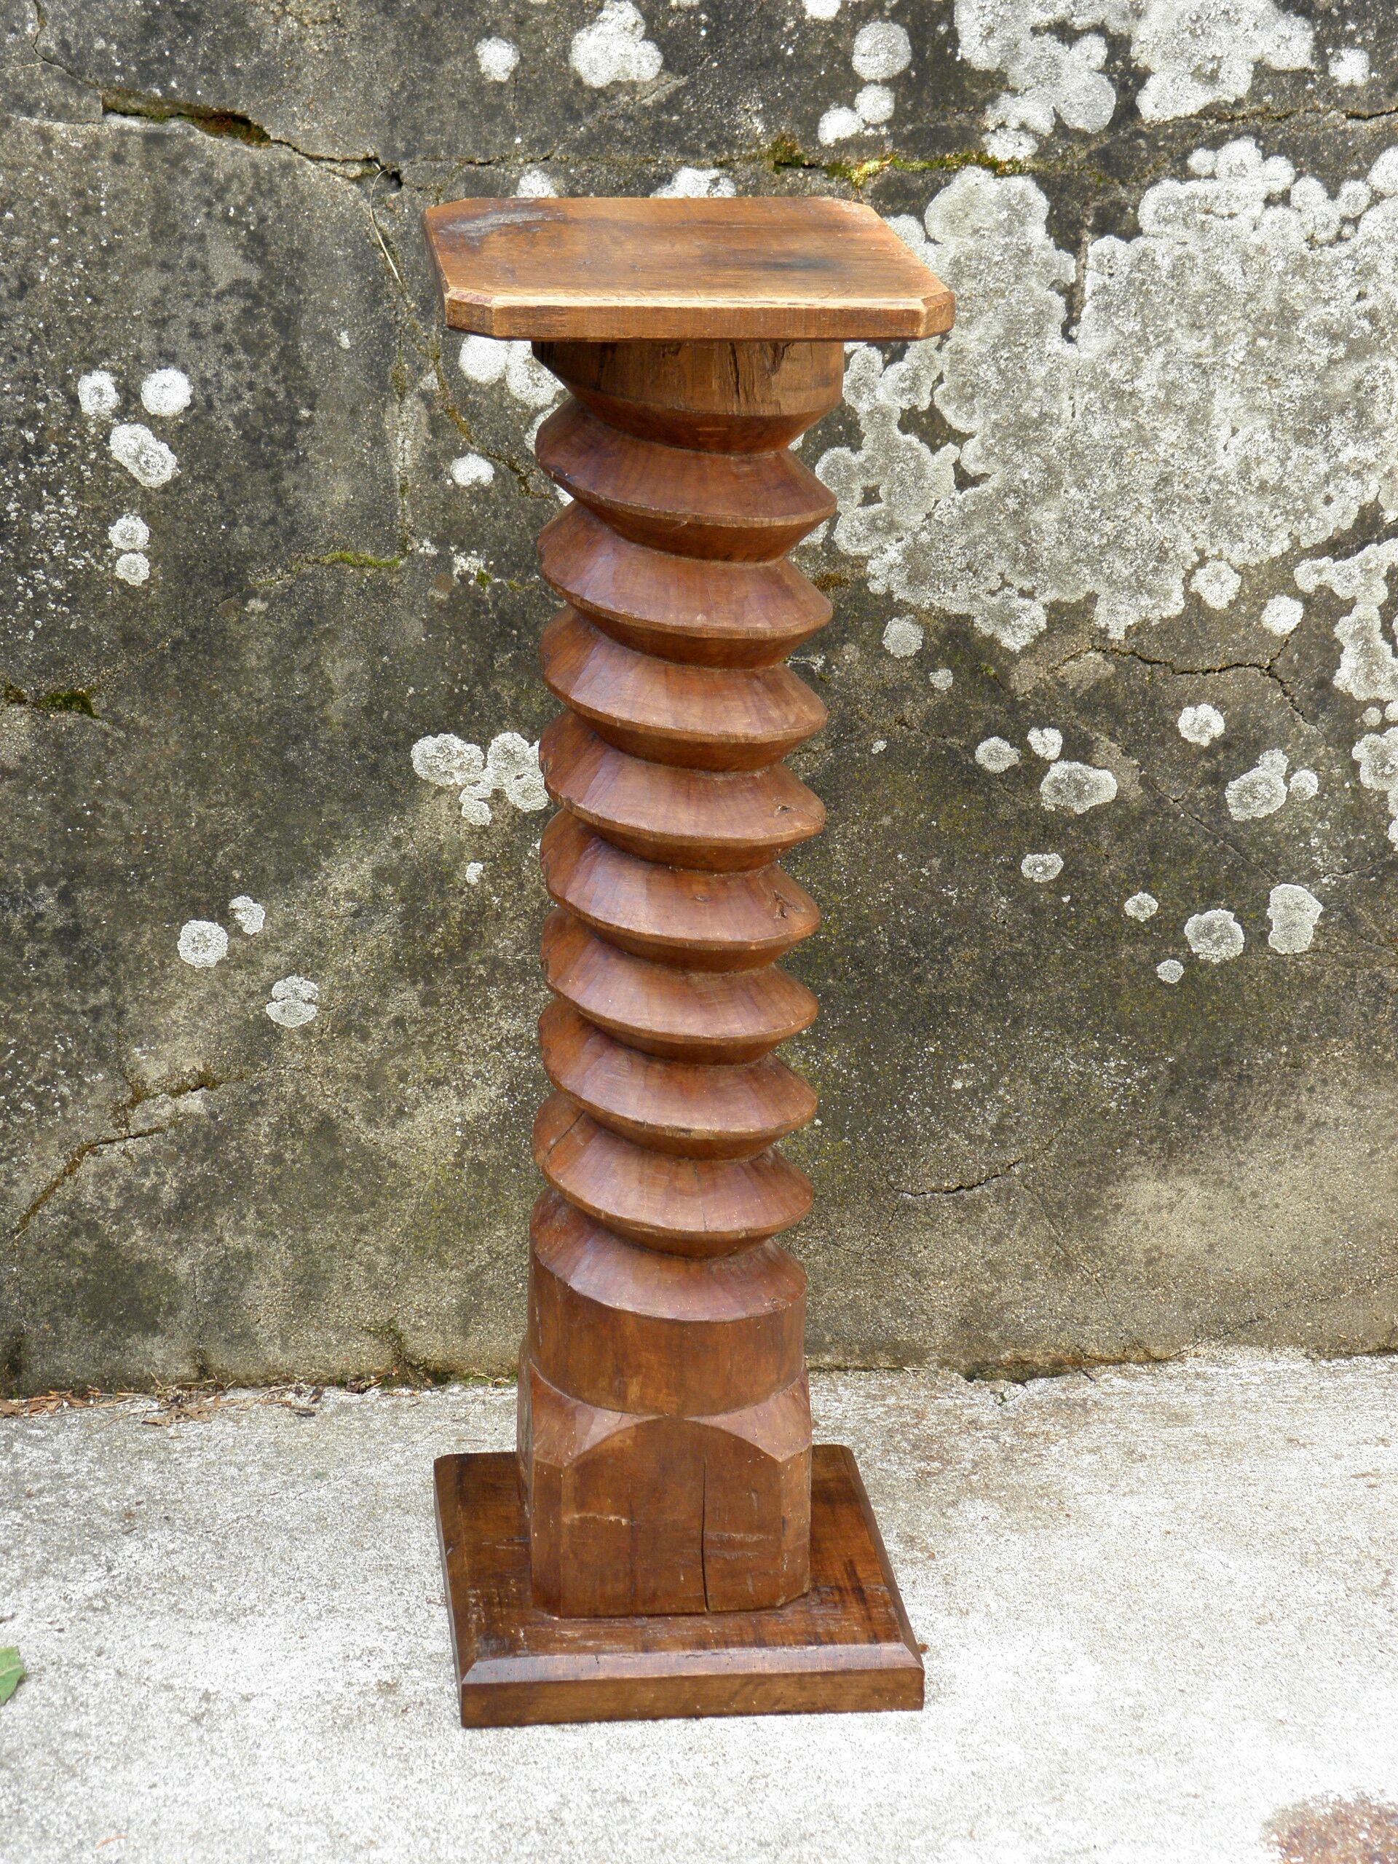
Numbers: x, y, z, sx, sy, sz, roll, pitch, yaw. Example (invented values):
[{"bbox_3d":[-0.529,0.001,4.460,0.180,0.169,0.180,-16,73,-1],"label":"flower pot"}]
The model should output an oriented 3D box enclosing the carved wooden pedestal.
[{"bbox_3d":[-0.015,0.026,2.541,0.328,1.000,0.355,-1,21,-7],"label":"carved wooden pedestal"}]

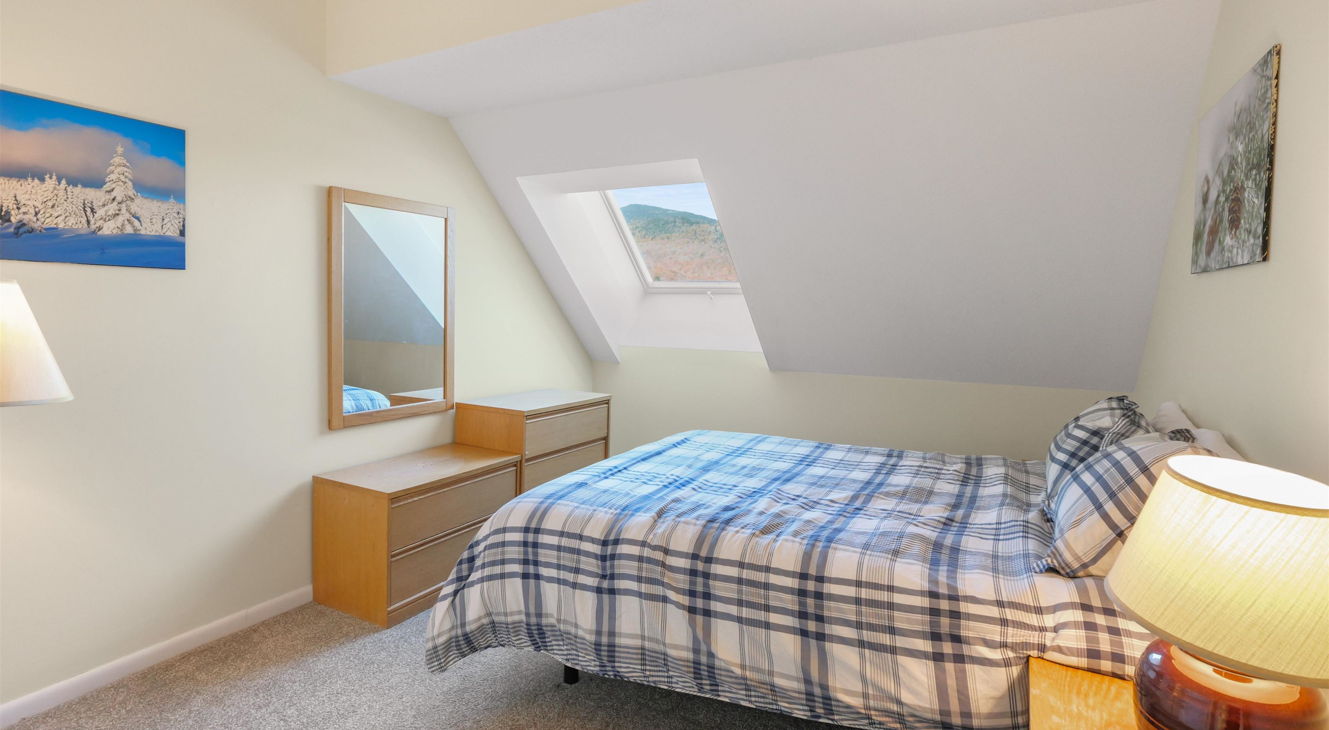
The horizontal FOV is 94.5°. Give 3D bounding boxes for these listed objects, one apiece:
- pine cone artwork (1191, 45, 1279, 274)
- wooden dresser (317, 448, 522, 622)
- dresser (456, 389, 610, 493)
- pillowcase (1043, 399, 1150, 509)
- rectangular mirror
[{"bbox_3d":[1.490,-0.487,1.616,0.020,0.466,0.613,1,5,29],"label":"pine cone artwork"},{"bbox_3d":[-1.074,0.711,2.772,0.455,0.527,0.746,4,6,28],"label":"wooden dresser"},{"bbox_3d":[-0.706,0.557,3.440,0.455,0.741,0.755,4,6,28],"label":"dresser"},{"bbox_3d":[1.506,0.306,2.113,0.190,0.450,0.600,48,23,17],"label":"pillowcase"},{"bbox_3d":[-1.212,-0.250,2.821,0.022,1.006,0.664,4,6,28],"label":"rectangular mirror"}]

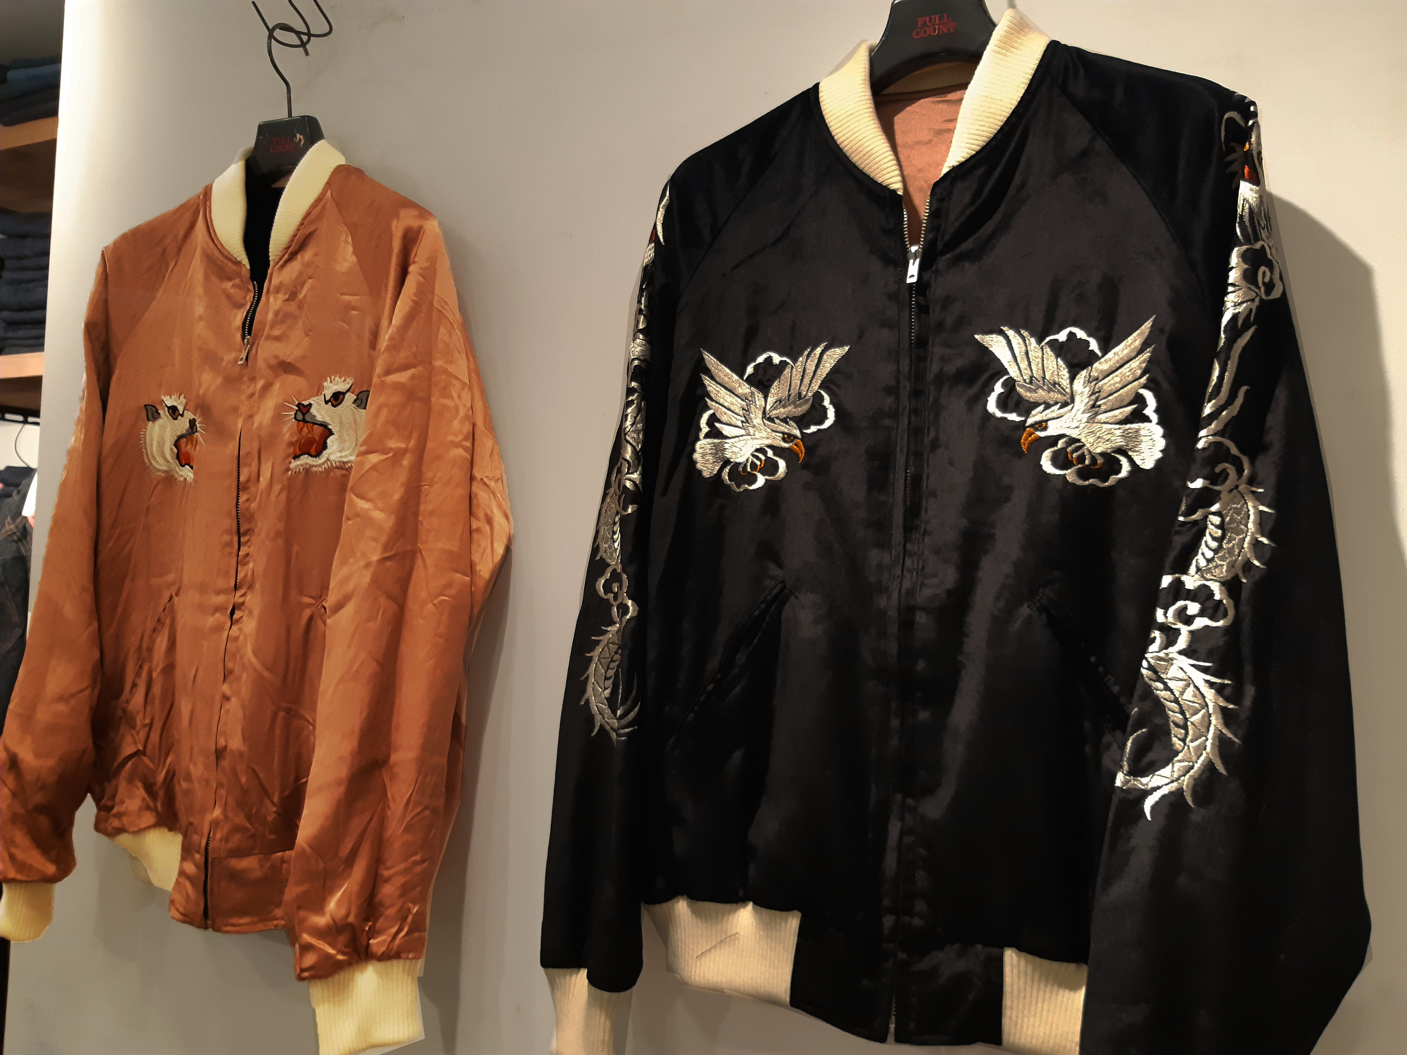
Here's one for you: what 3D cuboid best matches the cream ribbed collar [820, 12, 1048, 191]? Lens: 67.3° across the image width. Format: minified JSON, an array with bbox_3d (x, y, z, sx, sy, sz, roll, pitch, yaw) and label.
[{"bbox_3d":[0.178,-0.316,0.810,0.178,0.158,0.102,0,-4,24],"label":"cream ribbed collar"}]

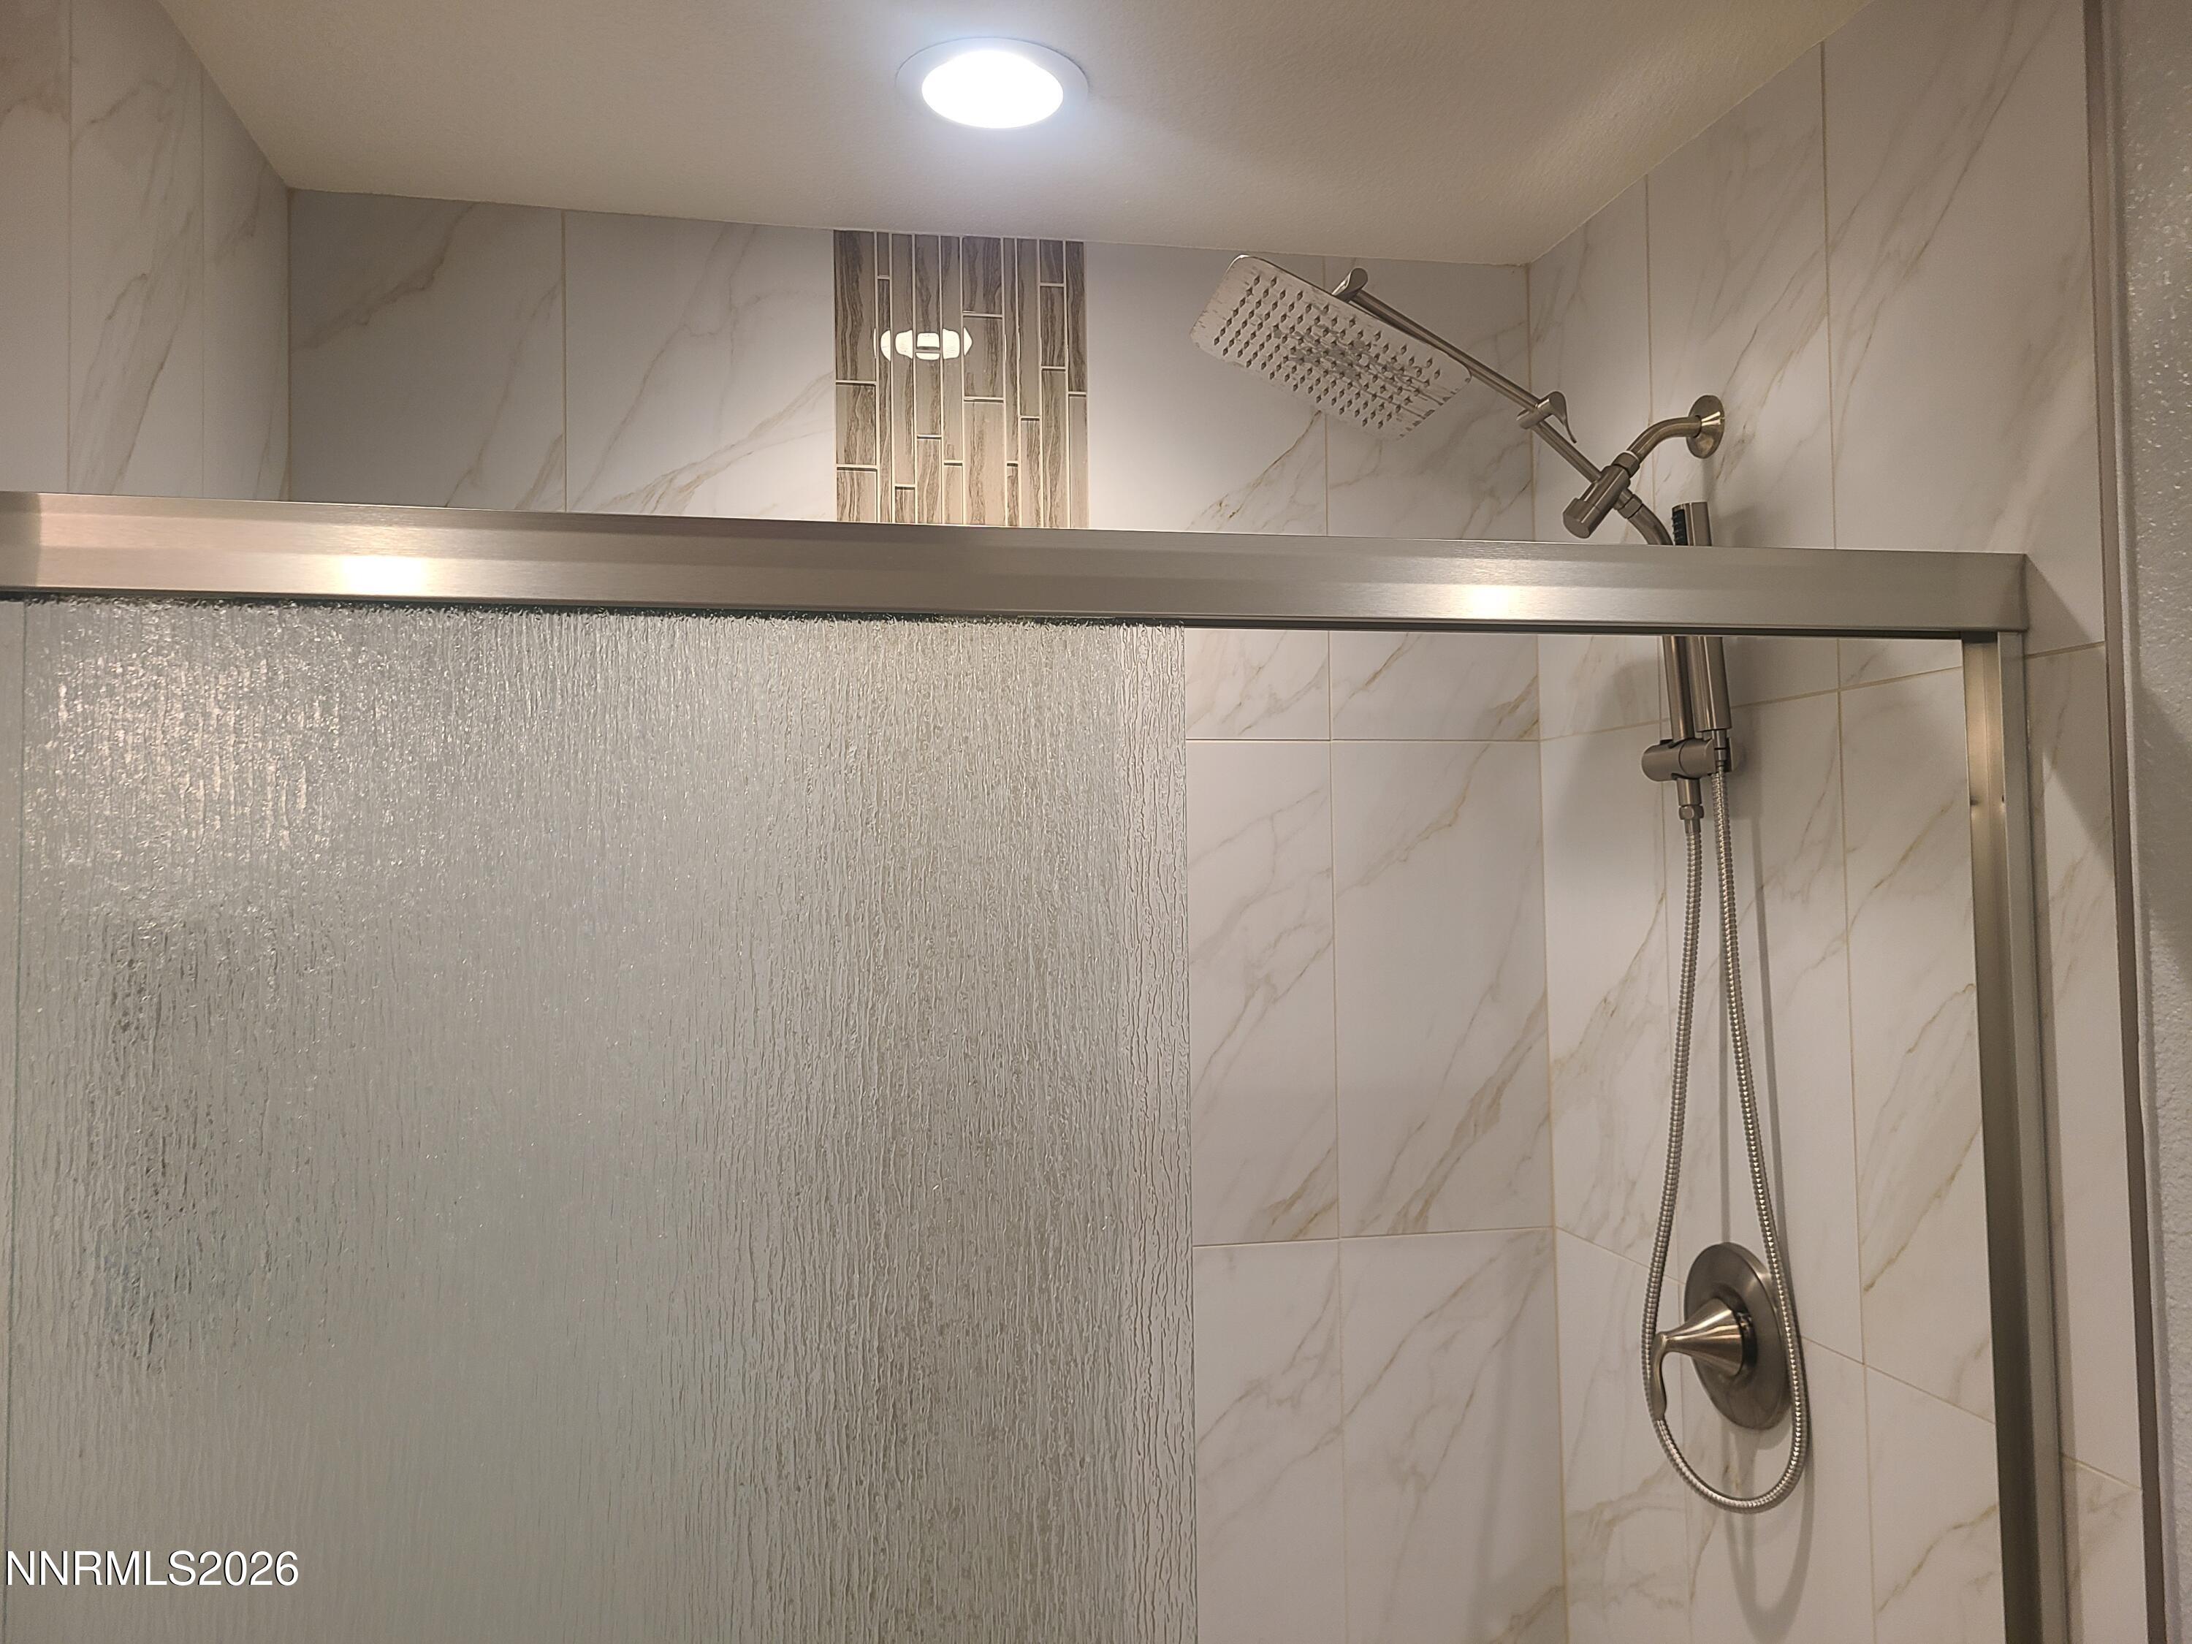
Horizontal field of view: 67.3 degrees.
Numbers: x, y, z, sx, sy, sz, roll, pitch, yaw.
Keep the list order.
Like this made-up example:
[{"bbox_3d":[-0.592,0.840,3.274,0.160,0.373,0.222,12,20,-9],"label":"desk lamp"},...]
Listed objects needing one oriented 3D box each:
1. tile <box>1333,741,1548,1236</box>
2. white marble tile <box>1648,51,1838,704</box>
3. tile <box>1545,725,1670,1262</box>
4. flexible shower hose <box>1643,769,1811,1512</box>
[{"bbox_3d":[0.431,0.205,2.055,0.278,0.610,0.010,-1,-2,-12],"label":"tile"},{"bbox_3d":[0.653,-0.419,1.667,0.010,0.602,0.299,-1,-2,-12],"label":"white marble tile"},{"bbox_3d":[0.604,0.199,1.938,0.010,0.610,0.286,-1,-2,-12],"label":"tile"},{"bbox_3d":[0.616,0.315,1.629,0.088,0.727,0.160,-1,-2,-12],"label":"flexible shower hose"}]

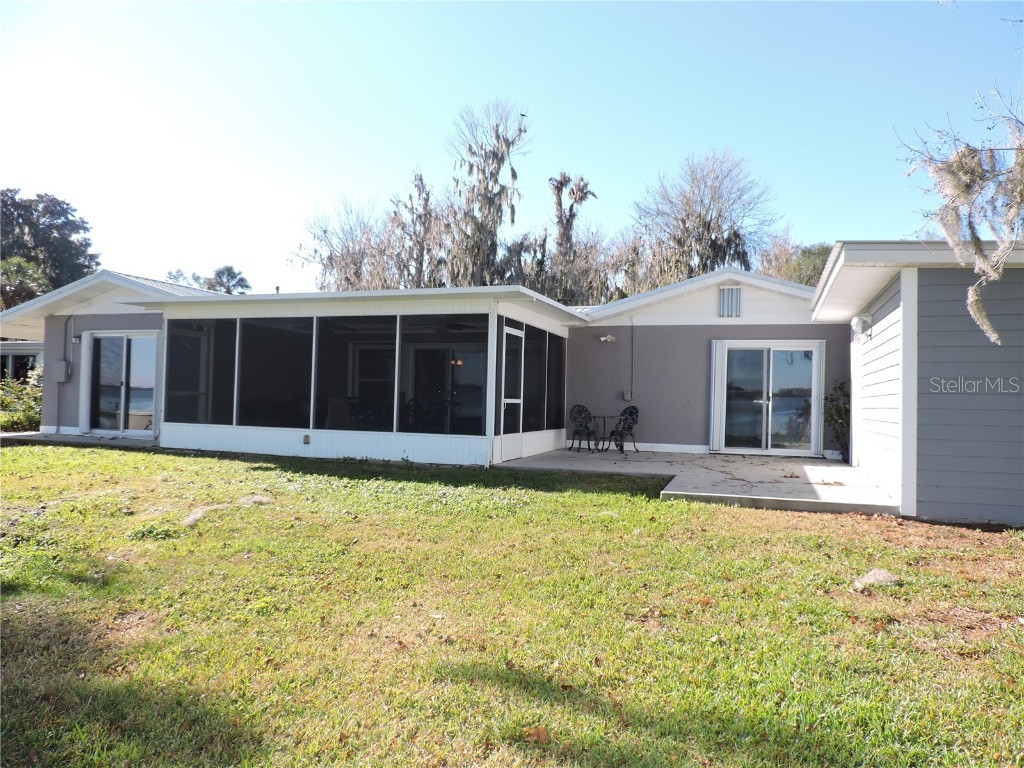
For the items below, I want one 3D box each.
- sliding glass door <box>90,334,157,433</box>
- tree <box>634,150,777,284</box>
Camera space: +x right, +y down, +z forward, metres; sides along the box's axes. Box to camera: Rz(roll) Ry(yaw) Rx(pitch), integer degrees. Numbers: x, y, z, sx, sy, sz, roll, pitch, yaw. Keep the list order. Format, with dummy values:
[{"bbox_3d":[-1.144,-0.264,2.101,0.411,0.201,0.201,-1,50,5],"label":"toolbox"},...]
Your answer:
[{"bbox_3d":[-7.799,-0.005,14.203,1.780,2.000,0.120,1,-1,20],"label":"sliding glass door"},{"bbox_3d":[9.651,-4.839,35.834,7.200,14.008,7.200,1,-1,15],"label":"tree"}]

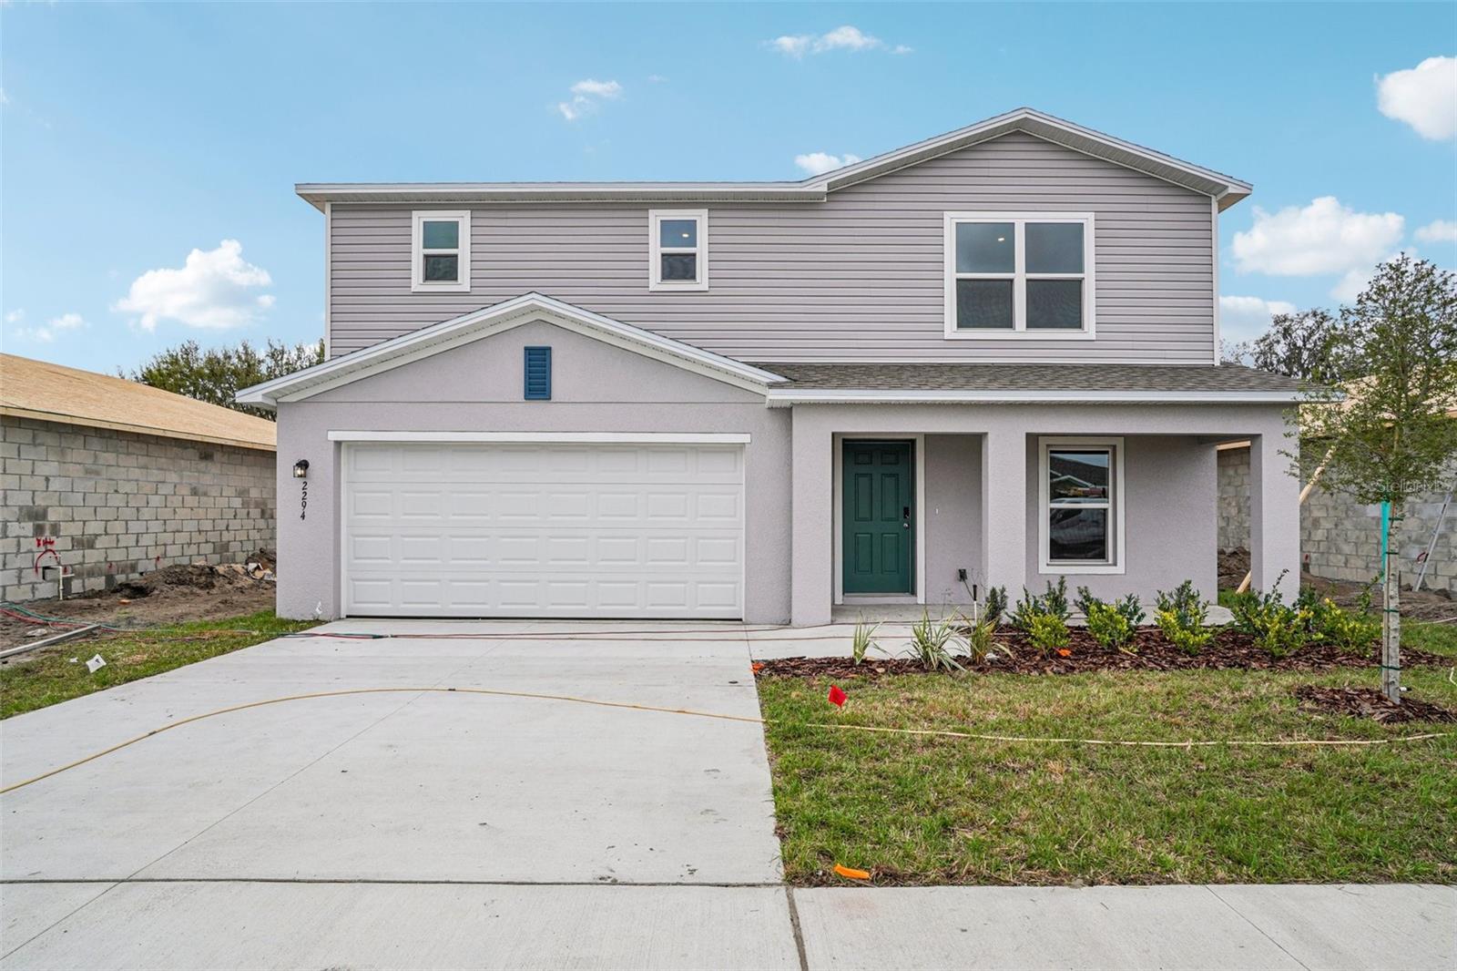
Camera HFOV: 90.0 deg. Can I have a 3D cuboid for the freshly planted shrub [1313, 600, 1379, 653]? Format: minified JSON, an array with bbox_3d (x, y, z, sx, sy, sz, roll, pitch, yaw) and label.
[{"bbox_3d":[5.944,1.346,7.000,0.622,0.467,0.550,0,-1,0],"label":"freshly planted shrub"}]

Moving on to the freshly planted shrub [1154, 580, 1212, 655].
[{"bbox_3d":[4.395,1.264,7.050,0.551,0.634,0.600,0,-1,0],"label":"freshly planted shrub"}]

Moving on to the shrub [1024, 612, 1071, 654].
[{"bbox_3d":[3.024,1.387,6.900,0.423,0.381,0.420,0,-1,0],"label":"shrub"}]

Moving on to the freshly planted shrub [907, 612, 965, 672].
[{"bbox_3d":[1.811,1.328,6.350,0.486,0.473,0.470,0,-1,0],"label":"freshly planted shrub"}]

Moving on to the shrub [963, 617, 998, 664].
[{"bbox_3d":[2.244,1.368,6.500,0.308,0.400,0.320,0,-1,0],"label":"shrub"}]

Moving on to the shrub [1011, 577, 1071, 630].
[{"bbox_3d":[3.388,1.300,7.900,0.629,0.601,0.550,0,-1,0],"label":"shrub"}]

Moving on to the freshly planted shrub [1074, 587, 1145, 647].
[{"bbox_3d":[3.789,1.307,7.250,0.688,0.557,0.620,0,-1,0],"label":"freshly planted shrub"}]

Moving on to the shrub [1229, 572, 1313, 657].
[{"bbox_3d":[5.206,1.212,7.000,0.782,0.737,0.700,0,-1,0],"label":"shrub"}]

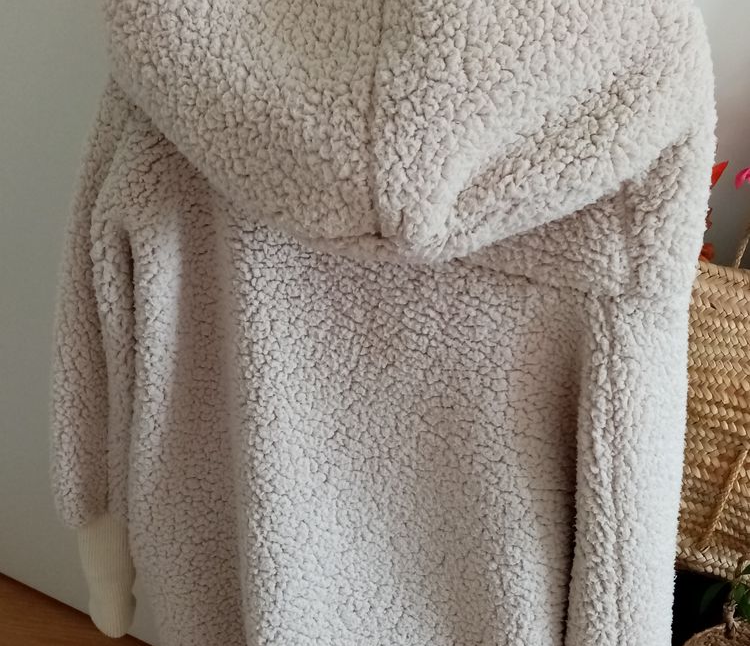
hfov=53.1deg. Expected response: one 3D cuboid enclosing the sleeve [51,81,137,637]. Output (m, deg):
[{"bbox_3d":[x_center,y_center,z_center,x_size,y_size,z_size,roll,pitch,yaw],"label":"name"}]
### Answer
[{"bbox_3d":[-0.265,0.039,0.722,0.120,0.640,0.125,16,26,21],"label":"sleeve"}]

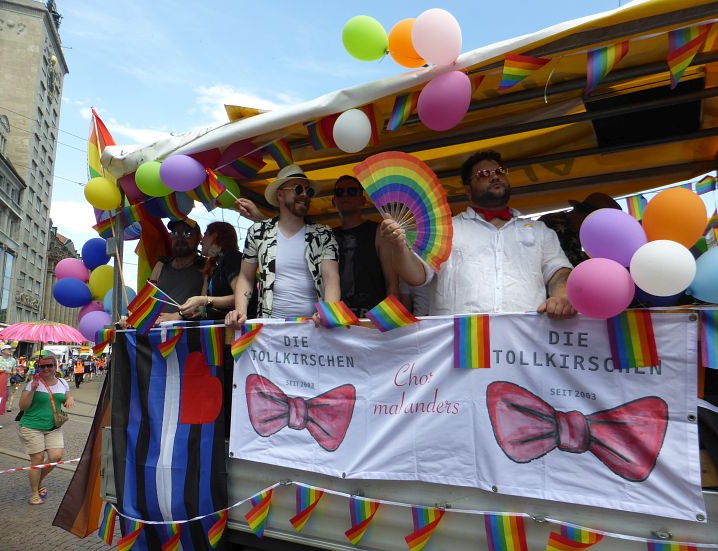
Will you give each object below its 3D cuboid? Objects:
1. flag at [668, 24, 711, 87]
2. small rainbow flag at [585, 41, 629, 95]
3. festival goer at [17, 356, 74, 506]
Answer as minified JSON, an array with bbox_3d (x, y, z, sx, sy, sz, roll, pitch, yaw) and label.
[{"bbox_3d":[1.194,-0.791,1.840,0.125,0.210,0.060,-5,-10,30],"label":"flag"},{"bbox_3d":[0.931,-0.783,1.916,0.145,0.185,0.060,-5,-10,28],"label":"small rainbow flag"},{"bbox_3d":[-3.466,1.651,5.671,0.550,1.640,0.400,6,-11,-37],"label":"festival goer"}]

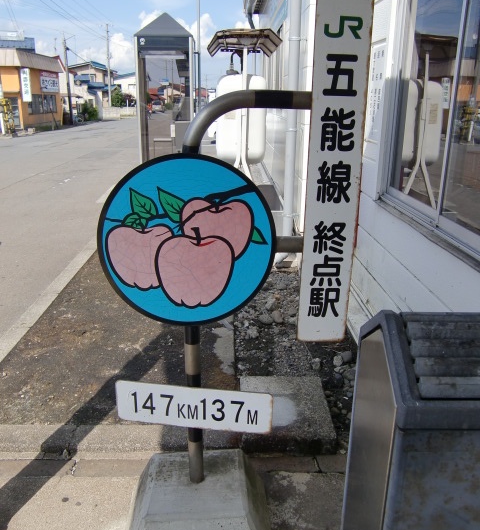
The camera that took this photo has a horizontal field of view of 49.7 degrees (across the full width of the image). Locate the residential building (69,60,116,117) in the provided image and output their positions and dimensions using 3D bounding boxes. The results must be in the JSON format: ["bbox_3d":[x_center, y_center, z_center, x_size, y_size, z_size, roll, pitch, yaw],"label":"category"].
[{"bbox_3d":[-16.030,-19.640,57.310,4.900,5.700,7.000,0,18,-2],"label":"residential building"}]

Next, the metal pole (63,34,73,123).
[{"bbox_3d":[-10.677,-11.421,32.056,0.250,5.400,0.250,0,18,-2],"label":"metal pole"}]

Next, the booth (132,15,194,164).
[{"bbox_3d":[-1.199,-2.667,8.616,0.900,2.700,0.880,0,18,-2],"label":"booth"}]

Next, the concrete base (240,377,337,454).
[{"bbox_3d":[0.225,0.741,2.646,0.445,0.095,0.570,0,18,-2],"label":"concrete base"}]

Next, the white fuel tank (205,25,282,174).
[{"bbox_3d":[0.021,-1.087,4.900,0.620,1.980,1.300,0,17,-1],"label":"white fuel tank"}]

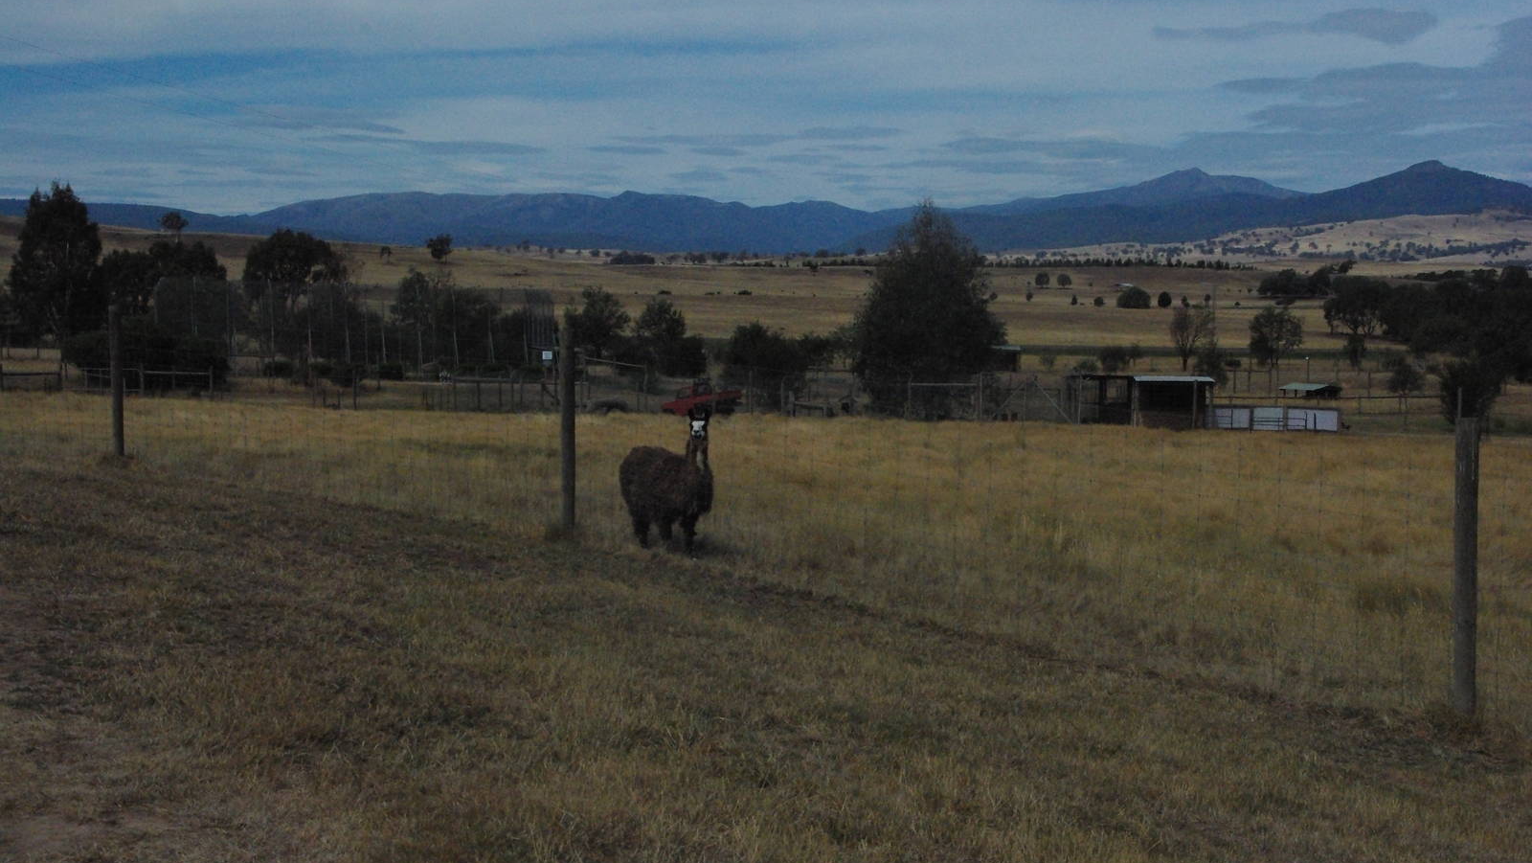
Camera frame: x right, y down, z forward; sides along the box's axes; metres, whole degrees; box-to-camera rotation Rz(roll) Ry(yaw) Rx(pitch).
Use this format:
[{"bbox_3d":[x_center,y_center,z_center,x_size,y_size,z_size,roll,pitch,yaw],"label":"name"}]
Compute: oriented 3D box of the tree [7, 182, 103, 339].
[{"bbox_3d":[-53.029,-12.717,143.000,7.087,11.691,7.087,-2,6,-20],"label":"tree"}]

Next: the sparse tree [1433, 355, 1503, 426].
[{"bbox_3d":[38.544,-2.261,105.000,3.662,3.735,3.662,2,6,20],"label":"sparse tree"}]

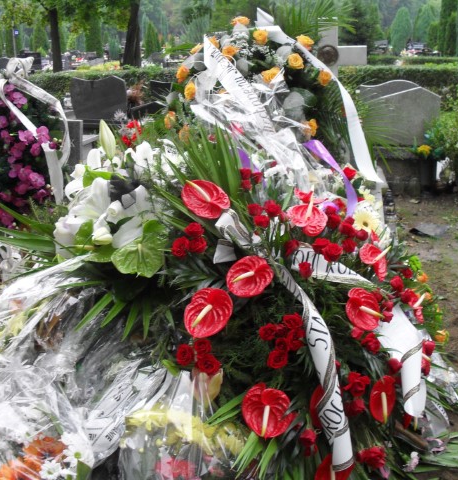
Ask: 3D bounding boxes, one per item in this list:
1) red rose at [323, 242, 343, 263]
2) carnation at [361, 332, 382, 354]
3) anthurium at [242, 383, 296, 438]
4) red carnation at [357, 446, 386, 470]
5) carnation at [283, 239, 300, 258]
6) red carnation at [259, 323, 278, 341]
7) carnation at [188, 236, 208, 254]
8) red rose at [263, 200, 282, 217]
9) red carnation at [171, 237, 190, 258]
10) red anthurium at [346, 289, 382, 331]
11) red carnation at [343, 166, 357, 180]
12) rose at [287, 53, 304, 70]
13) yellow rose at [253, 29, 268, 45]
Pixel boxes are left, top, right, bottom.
[{"bbox_3d":[0.325,0.039,2.015,0.061,0.058,0.054,-1,-17,-3],"label":"red rose"},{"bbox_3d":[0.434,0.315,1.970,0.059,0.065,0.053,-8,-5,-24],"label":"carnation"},{"bbox_3d":[0.107,0.464,1.760,0.142,0.148,0.060,0,-9,0],"label":"anthurium"},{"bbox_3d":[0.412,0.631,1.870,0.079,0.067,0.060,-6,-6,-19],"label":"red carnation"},{"bbox_3d":[0.198,0.027,2.035,0.046,0.056,0.046,-3,-17,-10],"label":"carnation"},{"bbox_3d":[0.115,0.267,1.885,0.052,0.051,0.046,1,-12,3],"label":"red carnation"},{"bbox_3d":[-0.093,0.016,1.920,0.057,0.054,0.053,0,-3,0],"label":"carnation"},{"bbox_3d":[0.142,-0.103,2.120,0.056,0.050,0.055,0,17,0],"label":"red rose"},{"bbox_3d":[-0.145,0.022,1.930,0.054,0.060,0.053,2,-3,6],"label":"red carnation"},{"bbox_3d":[0.412,0.212,1.970,0.115,0.130,0.055,-8,-2,-25],"label":"red anthurium"},{"bbox_3d":[0.432,-0.236,2.300,0.048,0.048,0.043,-3,-17,-10],"label":"red carnation"},{"bbox_3d":[0.272,-0.731,2.650,0.066,0.068,0.060,0,3,0],"label":"rose"},{"bbox_3d":[0.146,-0.943,3.000,0.066,0.070,0.060,-1,18,0],"label":"yellow rose"}]

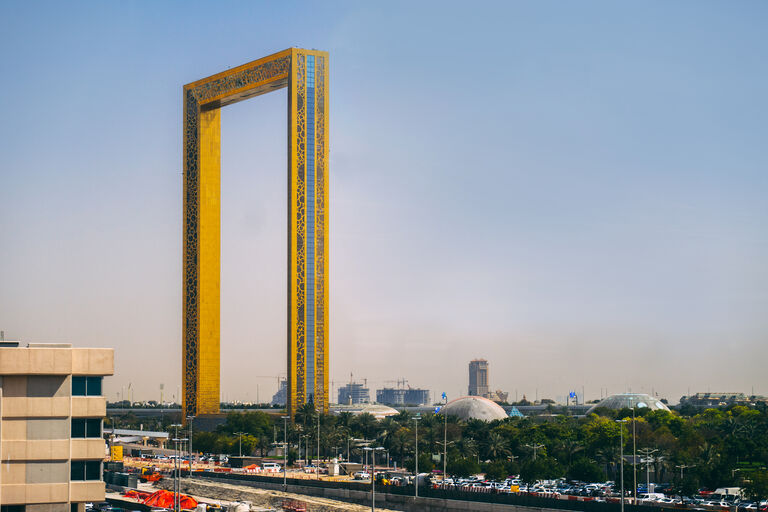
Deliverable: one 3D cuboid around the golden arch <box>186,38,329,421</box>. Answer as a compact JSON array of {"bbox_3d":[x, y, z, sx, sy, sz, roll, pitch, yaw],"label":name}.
[{"bbox_3d":[-53.231,-1.906,670.780,16.433,148.000,92.500,3,-6,-33],"label":"golden arch"}]

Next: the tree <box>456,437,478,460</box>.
[{"bbox_3d":[20.073,47.599,400.000,5.400,8.600,5.400,0,-5,0],"label":"tree"}]

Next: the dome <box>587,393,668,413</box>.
[{"bbox_3d":[132.250,80.594,900.000,46.000,13.000,46.000,0,-5,0],"label":"dome"}]

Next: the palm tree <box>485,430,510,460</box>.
[{"bbox_3d":[26.944,46.411,395.000,6.200,10.000,6.200,0,-5,0],"label":"palm tree"}]

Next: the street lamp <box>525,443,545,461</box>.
[{"bbox_3d":[30.934,42.855,342.000,3.700,9.000,0.500,0,-5,0],"label":"street lamp"}]

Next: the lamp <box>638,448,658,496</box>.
[{"bbox_3d":[48.007,39.386,302.000,3.700,9.000,0.500,0,-5,0],"label":"lamp"}]

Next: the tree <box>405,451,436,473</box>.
[{"bbox_3d":[8.065,47.366,378.000,6.800,5.400,6.500,0,-5,0],"label":"tree"}]

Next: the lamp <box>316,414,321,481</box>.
[{"bbox_3d":[-13.778,40.029,350.000,0.850,14.700,0.800,0,-5,0],"label":"lamp"}]

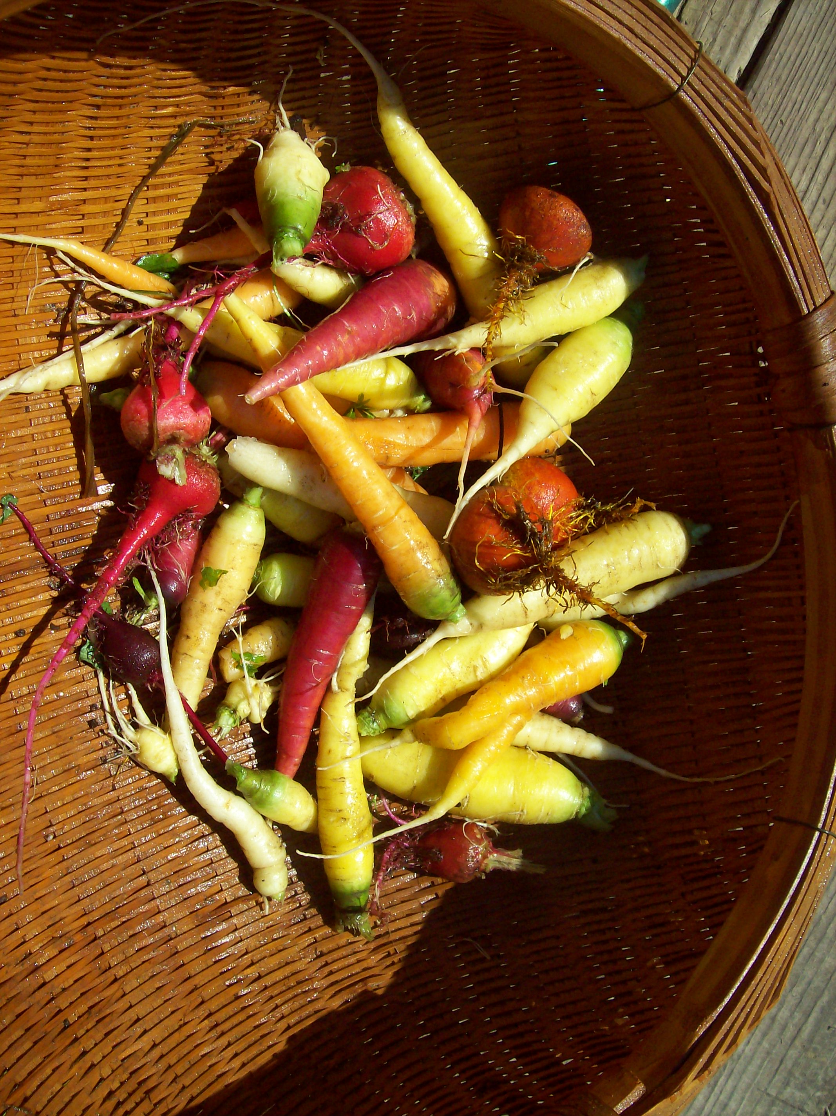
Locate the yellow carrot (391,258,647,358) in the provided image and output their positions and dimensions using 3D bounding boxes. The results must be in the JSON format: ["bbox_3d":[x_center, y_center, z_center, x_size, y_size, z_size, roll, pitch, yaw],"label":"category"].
[{"bbox_3d":[0.053,-0.126,0.596,0.139,0.030,0.032,-19,100,-5],"label":"yellow carrot"}]

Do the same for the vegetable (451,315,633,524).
[{"bbox_3d":[0.062,-0.070,0.594,0.036,0.035,0.139,41,83,0],"label":"vegetable"}]

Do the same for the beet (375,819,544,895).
[{"bbox_3d":[0.024,0.166,0.642,0.093,0.032,0.038,2,76,3],"label":"beet"}]

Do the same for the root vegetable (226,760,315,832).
[{"bbox_3d":[-0.073,0.134,0.641,0.071,0.028,0.028,29,76,-10],"label":"root vegetable"}]

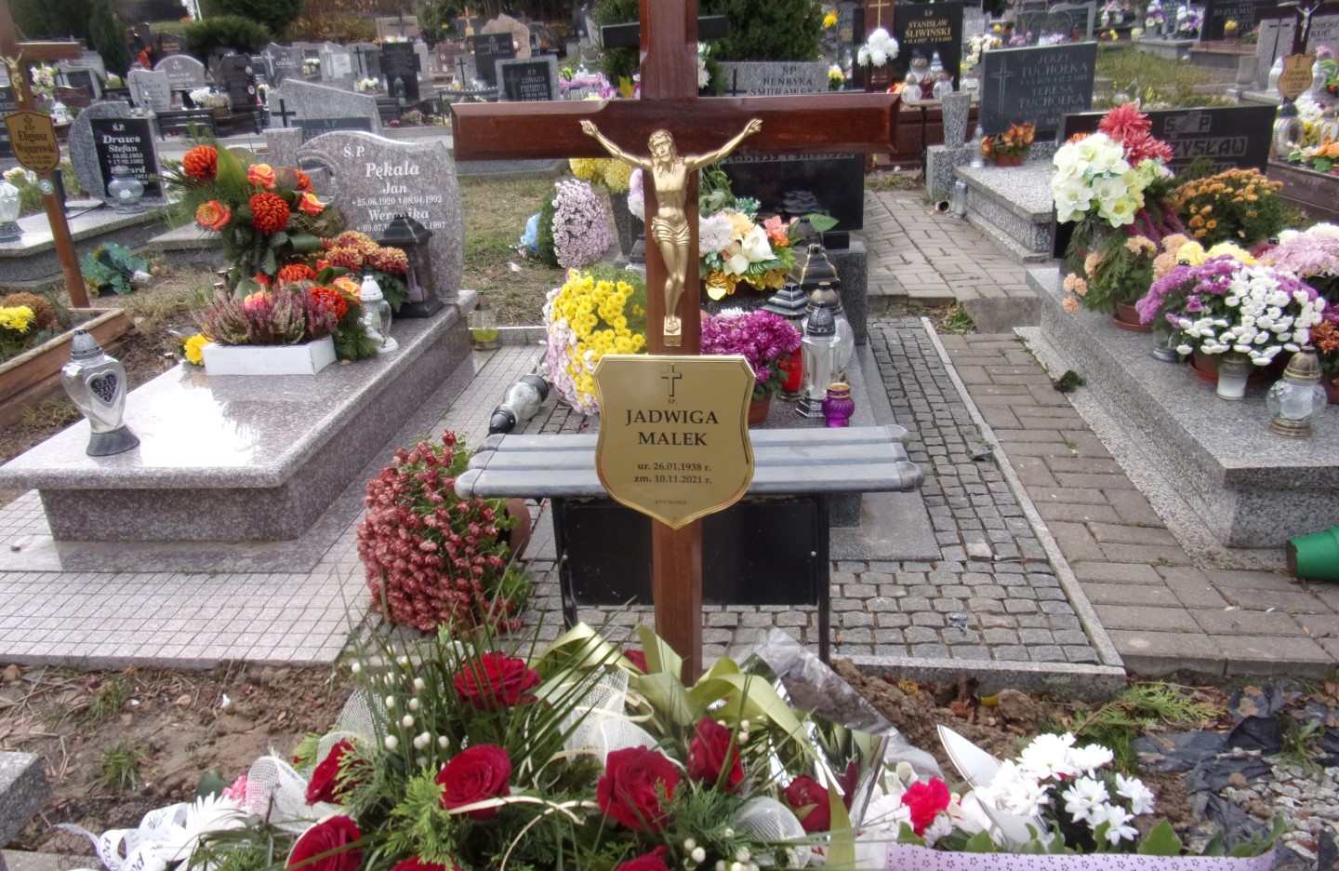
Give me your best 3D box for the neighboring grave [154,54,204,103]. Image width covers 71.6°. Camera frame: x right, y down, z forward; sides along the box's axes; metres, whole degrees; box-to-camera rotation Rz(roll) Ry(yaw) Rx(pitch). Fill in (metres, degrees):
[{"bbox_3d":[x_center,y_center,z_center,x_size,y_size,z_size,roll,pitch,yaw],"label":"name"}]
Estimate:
[{"bbox_3d":[-7.888,-5.759,14.975,0.760,0.740,0.180,0,23,5],"label":"neighboring grave"}]

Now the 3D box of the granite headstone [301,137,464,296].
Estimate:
[{"bbox_3d":[-1.252,-0.966,4.100,0.680,0.710,0.090,-1,21,6],"label":"granite headstone"}]

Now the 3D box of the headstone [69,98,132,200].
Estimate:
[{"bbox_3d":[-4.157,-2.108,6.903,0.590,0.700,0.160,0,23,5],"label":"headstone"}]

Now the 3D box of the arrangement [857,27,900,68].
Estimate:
[{"bbox_3d":[1.825,-3.386,8.100,0.360,0.330,0.300,0,20,6],"label":"arrangement"}]

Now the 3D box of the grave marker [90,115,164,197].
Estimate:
[{"bbox_3d":[-3.450,-1.762,5.900,0.390,0.500,0.070,0,20,6],"label":"grave marker"}]

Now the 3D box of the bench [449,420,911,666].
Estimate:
[{"bbox_3d":[0.057,0.258,2.098,0.945,0.460,0.300,-1,21,3],"label":"bench"}]

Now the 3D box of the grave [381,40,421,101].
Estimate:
[{"bbox_3d":[-3.873,-5.222,13.350,0.540,0.810,0.150,0,23,5],"label":"grave"}]

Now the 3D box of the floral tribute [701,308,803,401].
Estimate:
[{"bbox_3d":[0.210,-0.216,2.680,0.340,0.270,0.330,-1,21,6],"label":"floral tribute"}]

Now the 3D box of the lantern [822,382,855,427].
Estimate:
[{"bbox_3d":[0.482,-0.087,2.650,0.093,0.125,0.093,0,20,6],"label":"lantern"}]

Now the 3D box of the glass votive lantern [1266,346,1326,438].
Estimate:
[{"bbox_3d":[1.548,-0.106,2.290,0.128,0.220,0.128,-1,21,6],"label":"glass votive lantern"}]

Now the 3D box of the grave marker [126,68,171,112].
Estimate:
[{"bbox_3d":[-8.128,-5.383,14.500,0.620,0.640,0.100,-1,21,6],"label":"grave marker"}]

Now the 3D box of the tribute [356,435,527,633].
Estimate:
[{"bbox_3d":[-0.517,0.220,2.130,0.390,0.420,0.420,-11,24,-37],"label":"tribute"}]

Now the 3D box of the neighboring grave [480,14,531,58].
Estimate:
[{"bbox_3d":[-3.066,-7.473,17.500,0.920,0.860,0.200,-1,21,6],"label":"neighboring grave"}]

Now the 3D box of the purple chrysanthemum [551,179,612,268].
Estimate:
[{"bbox_3d":[-0.460,-1.129,4.950,0.330,0.450,0.380,0,20,6],"label":"purple chrysanthemum"}]

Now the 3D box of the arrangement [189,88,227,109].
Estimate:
[{"bbox_3d":[-6.474,-4.714,13.014,0.480,0.290,0.400,0,23,5],"label":"arrangement"}]

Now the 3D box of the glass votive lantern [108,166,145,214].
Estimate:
[{"bbox_3d":[-3.571,-1.612,6.100,0.200,0.300,0.200,-1,21,6],"label":"glass votive lantern"}]

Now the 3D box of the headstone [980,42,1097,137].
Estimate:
[{"bbox_3d":[2.363,-2.216,5.950,0.660,0.540,0.090,1,20,8],"label":"headstone"}]

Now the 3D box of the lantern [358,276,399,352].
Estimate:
[{"bbox_3d":[-1.048,-0.441,3.346,0.115,0.280,0.115,0,23,5],"label":"lantern"}]

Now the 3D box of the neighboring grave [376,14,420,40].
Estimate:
[{"bbox_3d":[-5.837,-8.710,20.000,0.930,0.650,0.130,-1,21,6],"label":"neighboring grave"}]

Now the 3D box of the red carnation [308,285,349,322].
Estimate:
[{"bbox_3d":[-1.278,-0.494,3.480,0.140,0.125,0.120,0,20,6],"label":"red carnation"}]

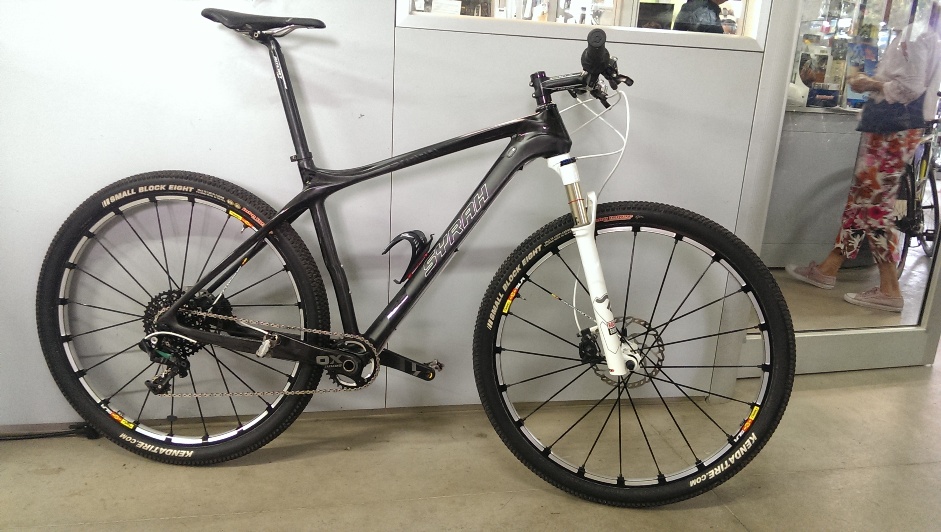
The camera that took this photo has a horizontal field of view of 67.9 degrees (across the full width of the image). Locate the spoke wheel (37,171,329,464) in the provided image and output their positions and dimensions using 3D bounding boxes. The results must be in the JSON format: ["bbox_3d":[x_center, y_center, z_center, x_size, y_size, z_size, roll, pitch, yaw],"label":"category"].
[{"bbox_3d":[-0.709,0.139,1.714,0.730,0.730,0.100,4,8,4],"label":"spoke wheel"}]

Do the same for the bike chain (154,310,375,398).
[{"bbox_3d":[-0.487,0.226,1.654,0.554,0.222,0.025,4,8,5],"label":"bike chain"}]

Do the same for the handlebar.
[{"bbox_3d":[0.235,-0.408,1.549,0.205,0.105,0.690,4,9,6],"label":"handlebar"}]

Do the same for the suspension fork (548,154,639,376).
[{"bbox_3d":[0.284,-0.010,1.601,0.100,0.510,0.170,-13,7,10],"label":"suspension fork"}]

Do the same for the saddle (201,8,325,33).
[{"bbox_3d":[-0.465,-0.551,1.593,0.277,0.065,0.140,4,8,5],"label":"saddle"}]

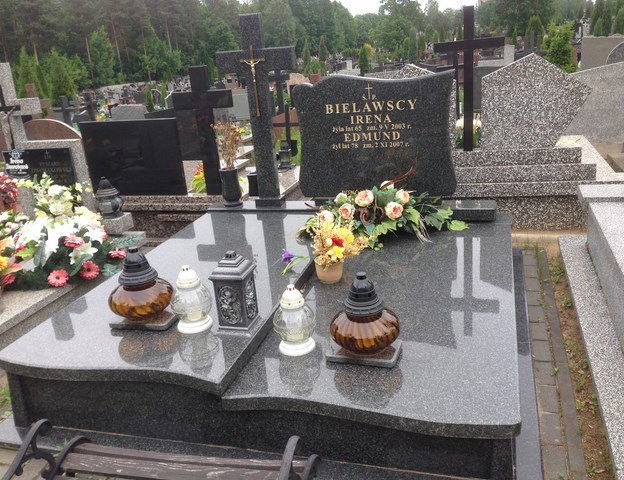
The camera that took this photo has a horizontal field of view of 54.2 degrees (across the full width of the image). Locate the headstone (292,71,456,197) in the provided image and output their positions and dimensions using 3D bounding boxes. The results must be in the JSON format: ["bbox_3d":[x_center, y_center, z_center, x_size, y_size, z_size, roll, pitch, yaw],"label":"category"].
[{"bbox_3d":[0.387,-0.628,3.739,0.982,0.737,0.090,1,17,18],"label":"headstone"}]

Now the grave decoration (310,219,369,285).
[{"bbox_3d":[0.124,0.038,2.849,0.275,0.289,0.243,1,20,18],"label":"grave decoration"}]

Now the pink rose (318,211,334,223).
[{"bbox_3d":[0.082,-0.130,3.438,0.090,0.079,0.083,11,22,43],"label":"pink rose"}]

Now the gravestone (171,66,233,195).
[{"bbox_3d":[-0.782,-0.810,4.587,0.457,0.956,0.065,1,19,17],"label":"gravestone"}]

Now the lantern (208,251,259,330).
[{"bbox_3d":[-0.292,0.188,2.320,0.147,0.308,0.152,1,20,17],"label":"lantern"}]

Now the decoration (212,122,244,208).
[{"bbox_3d":[-0.520,-0.498,3.945,0.196,0.561,0.187,1,20,17],"label":"decoration"}]

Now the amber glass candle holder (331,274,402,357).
[{"bbox_3d":[0.181,0.248,2.134,0.244,0.290,0.244,1,20,17],"label":"amber glass candle holder"}]

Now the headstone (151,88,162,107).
[{"bbox_3d":[-4.210,-3.825,16.550,0.430,0.620,0.130,1,20,17],"label":"headstone"}]

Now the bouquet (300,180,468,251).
[{"bbox_3d":[0.399,-0.145,3.338,0.869,0.270,0.484,1,20,17],"label":"bouquet"}]

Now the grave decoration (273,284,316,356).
[{"bbox_3d":[-0.066,0.285,2.253,0.160,0.250,0.160,-5,19,2],"label":"grave decoration"}]

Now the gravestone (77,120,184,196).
[{"bbox_3d":[-1.494,-0.697,5.189,0.927,0.631,0.090,1,17,18],"label":"gravestone"}]

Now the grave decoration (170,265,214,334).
[{"bbox_3d":[-0.463,0.220,2.342,0.154,0.257,0.154,1,20,17],"label":"grave decoration"}]

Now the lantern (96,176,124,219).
[{"bbox_3d":[-1.366,-0.289,4.104,0.189,0.265,0.189,1,17,18],"label":"lantern"}]

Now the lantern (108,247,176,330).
[{"bbox_3d":[-0.705,0.181,2.501,0.252,0.313,0.252,1,20,18],"label":"lantern"}]

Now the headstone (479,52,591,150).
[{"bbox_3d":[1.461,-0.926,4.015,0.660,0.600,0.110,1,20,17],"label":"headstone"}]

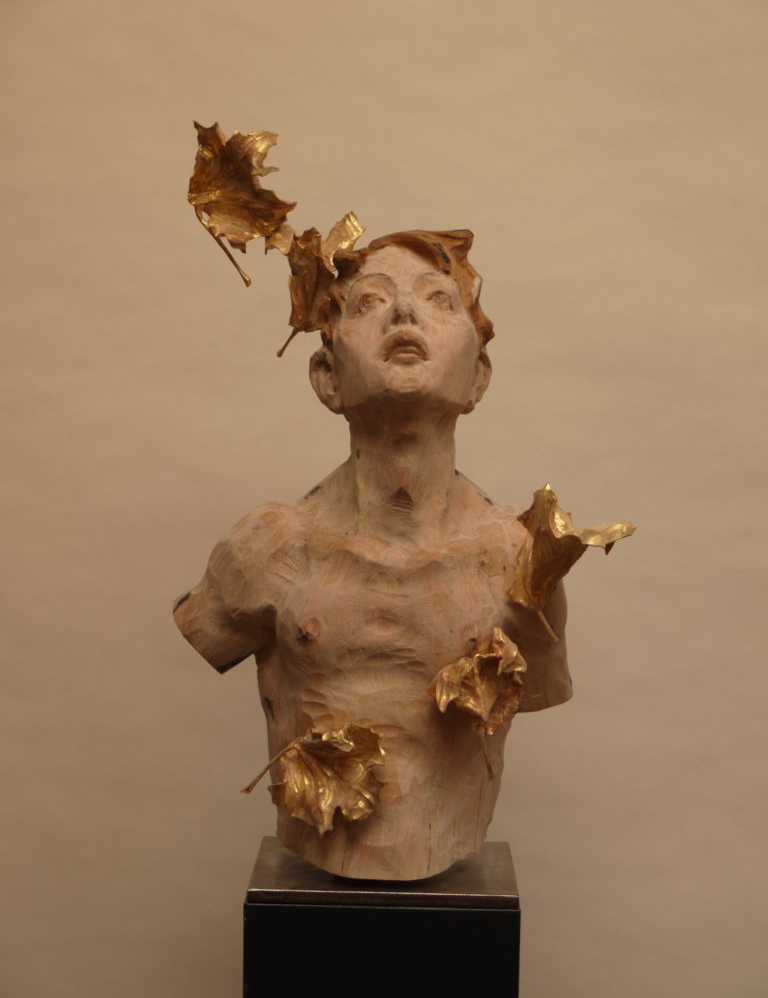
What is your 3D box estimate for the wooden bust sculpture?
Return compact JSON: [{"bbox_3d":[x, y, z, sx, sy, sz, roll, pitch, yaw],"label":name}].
[{"bbox_3d":[0.018,-0.002,2.340,0.445,0.720,0.285,1,3,-2],"label":"wooden bust sculpture"}]

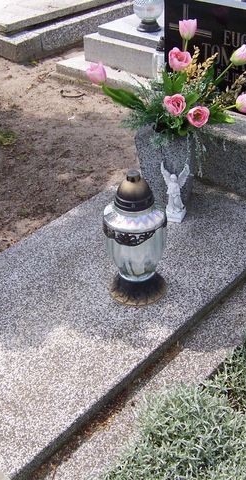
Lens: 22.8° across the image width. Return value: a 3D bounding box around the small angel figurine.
[{"bbox_3d":[0.171,-0.145,1.913,0.083,0.184,0.058,9,38,17],"label":"small angel figurine"}]

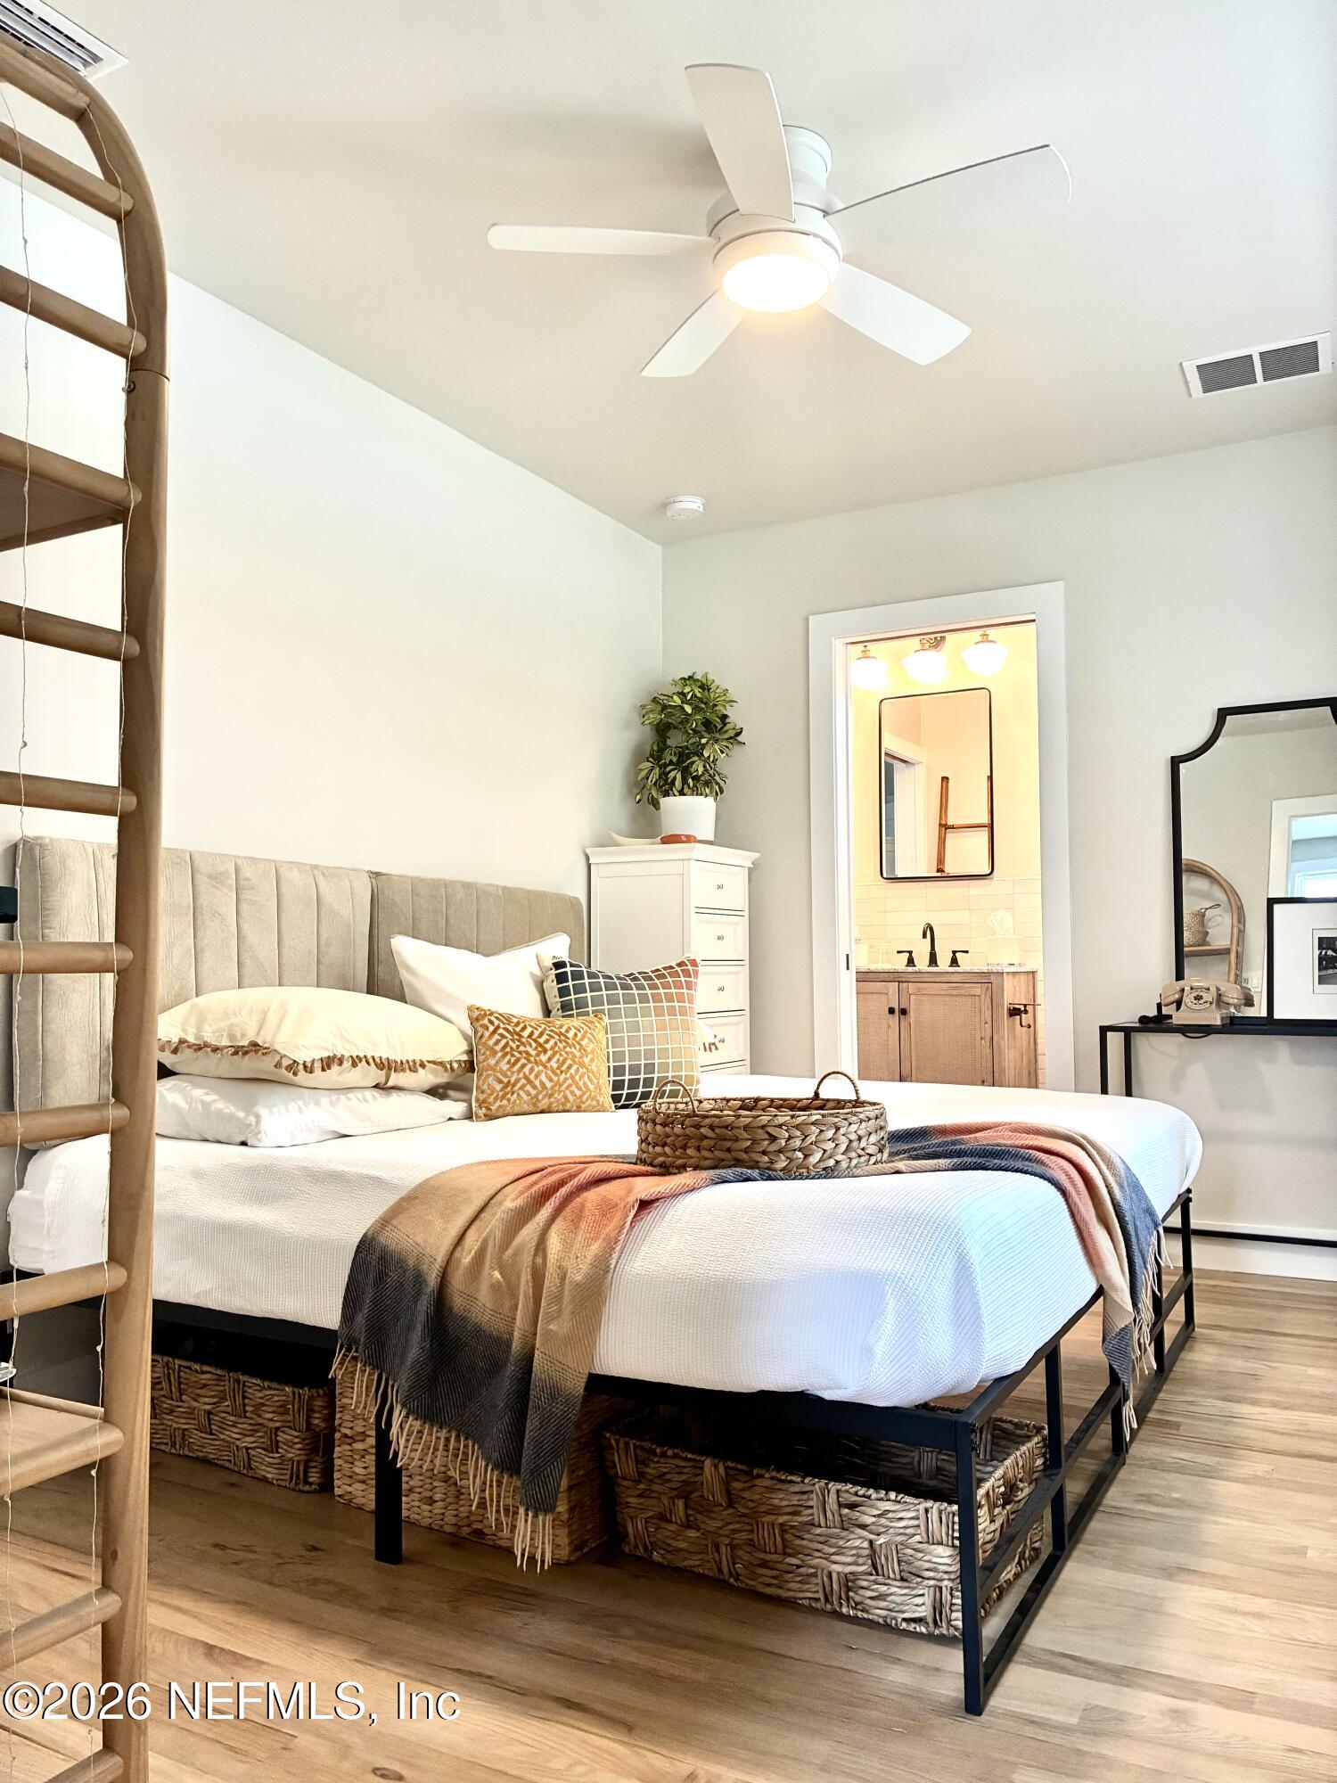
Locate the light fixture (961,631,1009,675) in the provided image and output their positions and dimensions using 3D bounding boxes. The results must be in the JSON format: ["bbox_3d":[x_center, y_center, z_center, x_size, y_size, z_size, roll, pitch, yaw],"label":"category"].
[{"bbox_3d":[1.429,-1.074,6.040,0.190,0.200,0.190,-2,-4,29],"label":"light fixture"}]

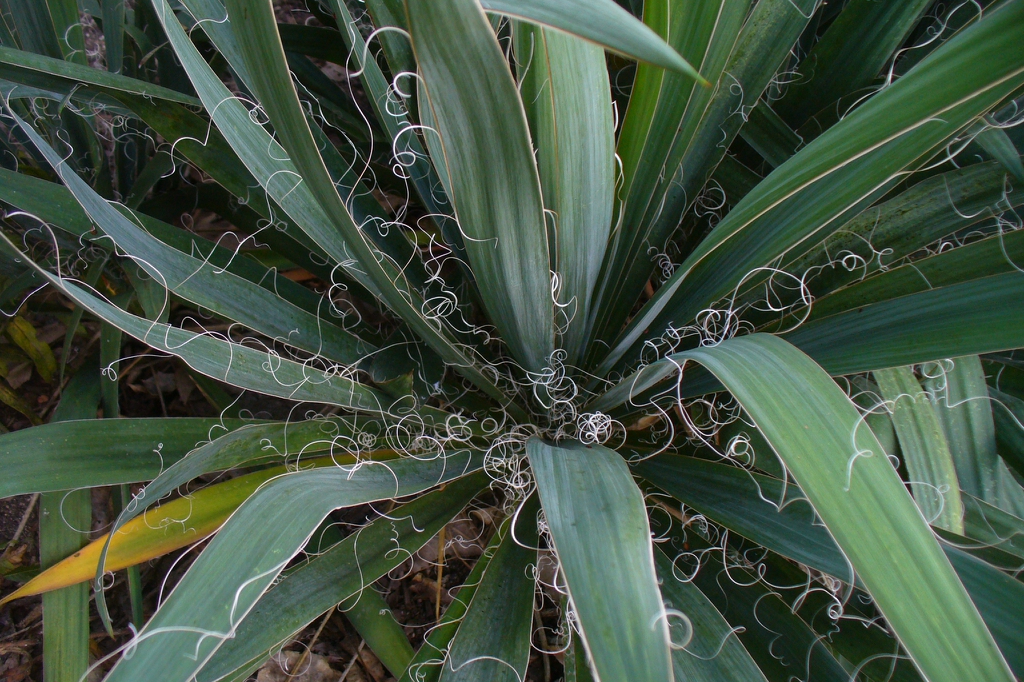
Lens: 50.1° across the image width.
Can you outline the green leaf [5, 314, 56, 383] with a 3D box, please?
[{"bbox_3d":[-0.393,0.006,0.900,0.022,0.014,0.078,-29,54,-23],"label":"green leaf"}]

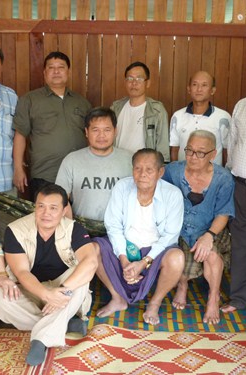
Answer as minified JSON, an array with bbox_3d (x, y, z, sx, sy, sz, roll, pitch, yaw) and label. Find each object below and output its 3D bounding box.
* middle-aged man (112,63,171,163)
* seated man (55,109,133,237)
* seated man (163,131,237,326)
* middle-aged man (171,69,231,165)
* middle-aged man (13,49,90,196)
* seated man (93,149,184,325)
[{"bbox_3d":[0.102,-0.112,3.582,0.460,1.620,0.290,1,10,0],"label":"middle-aged man"},{"bbox_3d":[-0.167,0.136,3.118,0.540,1.280,0.600,0,10,-4],"label":"seated man"},{"bbox_3d":[0.497,0.211,3.119,0.480,1.150,0.660,4,10,20],"label":"seated man"},{"bbox_3d":[0.586,-0.088,3.656,0.480,1.560,0.280,2,10,8],"label":"middle-aged man"},{"bbox_3d":[-0.473,-0.142,3.527,0.560,1.680,0.320,-1,10,-10],"label":"middle-aged man"},{"bbox_3d":[0.136,0.268,3.048,0.560,1.050,0.580,2,10,8],"label":"seated man"}]

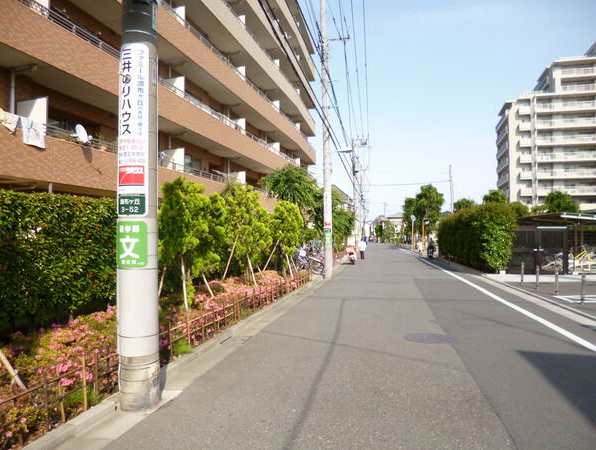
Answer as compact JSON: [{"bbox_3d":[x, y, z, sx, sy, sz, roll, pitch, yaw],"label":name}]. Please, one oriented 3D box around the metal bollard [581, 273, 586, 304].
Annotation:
[{"bbox_3d":[6.310,1.430,9.200,0.090,0.670,0.090,0,-2,0],"label":"metal bollard"}]

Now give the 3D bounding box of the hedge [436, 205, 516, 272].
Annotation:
[{"bbox_3d":[10.500,0.800,25.900,1.400,3.050,16.000,0,-2,12],"label":"hedge"}]

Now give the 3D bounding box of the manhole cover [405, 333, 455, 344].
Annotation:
[{"bbox_3d":[1.963,1.700,6.210,0.740,0.020,0.740,0,-2,12],"label":"manhole cover"}]

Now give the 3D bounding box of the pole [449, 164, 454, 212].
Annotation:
[{"bbox_3d":[20.400,-2.400,55.000,0.320,11.100,0.320,0,-2,0],"label":"pole"}]

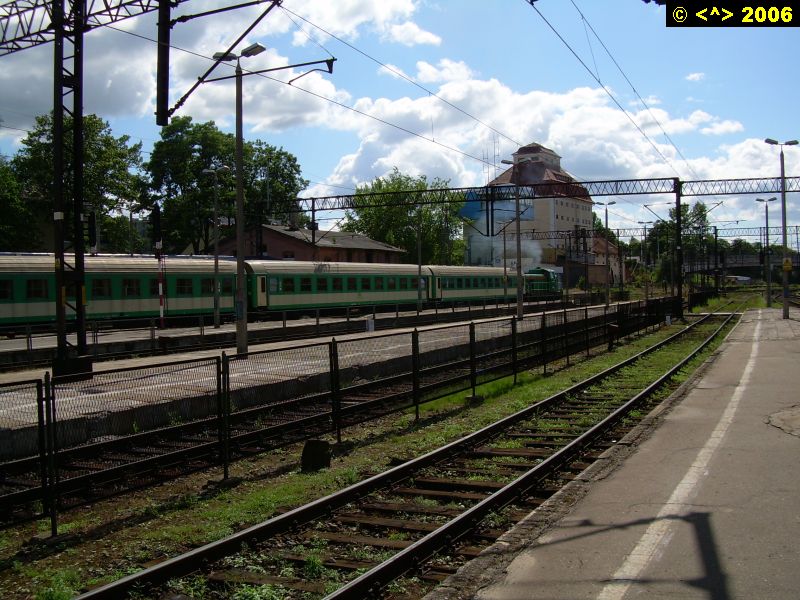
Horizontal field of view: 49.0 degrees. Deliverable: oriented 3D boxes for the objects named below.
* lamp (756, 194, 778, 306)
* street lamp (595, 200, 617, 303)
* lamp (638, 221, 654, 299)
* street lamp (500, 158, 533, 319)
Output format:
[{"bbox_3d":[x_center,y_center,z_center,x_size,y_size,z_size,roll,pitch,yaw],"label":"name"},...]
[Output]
[{"bbox_3d":[30.456,-3.938,72.800,1.680,9.000,0.340,-1,1,23],"label":"lamp"},{"bbox_3d":[17.717,-3.828,75.200,1.680,9.050,0.340,-1,1,23],"label":"street lamp"},{"bbox_3d":[28.023,-4.384,100.000,1.680,9.050,0.340,-1,1,23],"label":"lamp"},{"bbox_3d":[6.701,-3.384,49.700,1.680,9.080,0.340,-1,1,23],"label":"street lamp"}]

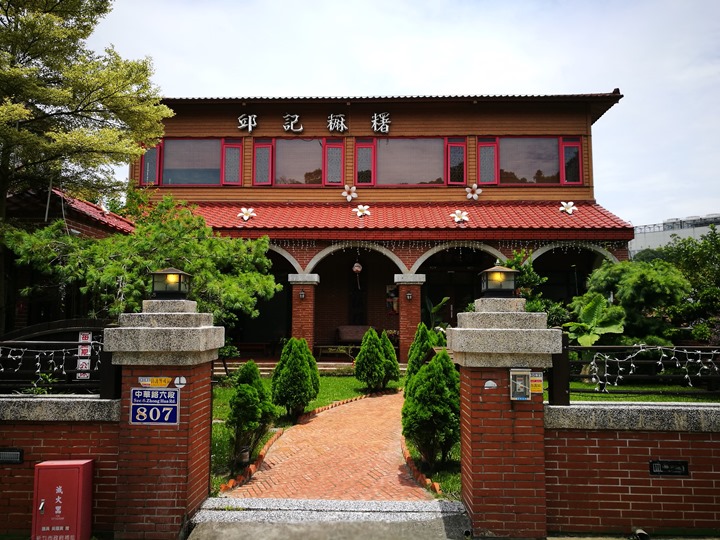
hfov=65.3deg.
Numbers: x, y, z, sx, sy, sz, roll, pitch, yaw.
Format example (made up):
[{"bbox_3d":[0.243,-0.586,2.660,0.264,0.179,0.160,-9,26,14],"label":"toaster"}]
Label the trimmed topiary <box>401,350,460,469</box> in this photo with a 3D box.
[{"bbox_3d":[0.773,1.452,5.986,0.673,1.188,0.673,0,-5,0],"label":"trimmed topiary"}]

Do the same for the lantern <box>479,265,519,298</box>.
[{"bbox_3d":[1.175,0.094,4.733,0.253,0.291,0.253,0,-5,0],"label":"lantern"}]

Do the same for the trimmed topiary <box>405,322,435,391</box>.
[{"bbox_3d":[1.173,1.713,10.803,0.642,1.380,0.642,0,-5,0],"label":"trimmed topiary"}]

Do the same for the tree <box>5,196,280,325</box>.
[{"bbox_3d":[-4.089,0.518,10.499,5.042,3.696,4.100,0,-5,0],"label":"tree"}]

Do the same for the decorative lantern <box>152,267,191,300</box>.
[{"bbox_3d":[-1.592,0.117,4.731,0.253,0.278,0.253,0,-5,0],"label":"decorative lantern"}]

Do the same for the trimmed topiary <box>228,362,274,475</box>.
[{"bbox_3d":[-1.136,1.490,5.829,0.508,1.089,0.508,0,-5,0],"label":"trimmed topiary"}]

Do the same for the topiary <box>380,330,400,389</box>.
[{"bbox_3d":[0.605,1.893,11.927,0.515,1.187,0.515,0,-5,0],"label":"topiary"}]

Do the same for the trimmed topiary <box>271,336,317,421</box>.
[{"bbox_3d":[-1.064,1.676,8.984,0.778,1.184,0.778,0,-5,0],"label":"trimmed topiary"}]

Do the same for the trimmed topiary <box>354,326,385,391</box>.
[{"bbox_3d":[0.210,1.837,11.777,0.657,1.276,0.657,0,-5,0],"label":"trimmed topiary"}]

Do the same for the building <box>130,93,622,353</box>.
[{"bbox_3d":[0.050,-1.007,18.481,13.900,8.143,9.000,0,-5,0],"label":"building"}]

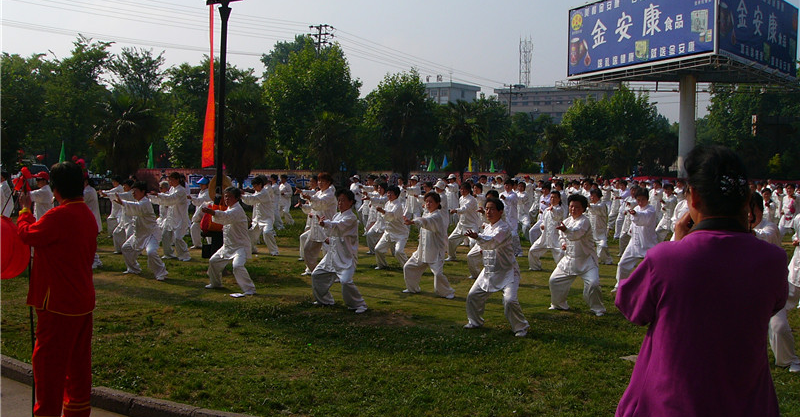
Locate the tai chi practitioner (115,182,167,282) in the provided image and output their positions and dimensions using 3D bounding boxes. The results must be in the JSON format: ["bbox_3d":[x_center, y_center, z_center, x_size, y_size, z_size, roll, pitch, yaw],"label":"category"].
[{"bbox_3d":[-3.623,0.302,11.700,0.740,1.370,0.600,0,2,-22],"label":"tai chi practitioner"}]

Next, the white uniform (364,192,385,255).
[{"bbox_3d":[-0.428,0.266,15.800,0.650,1.216,0.620,-1,3,-38],"label":"white uniform"}]

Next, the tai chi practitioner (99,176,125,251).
[{"bbox_3d":[-6.202,-0.022,18.000,0.680,1.385,0.620,-1,3,-38],"label":"tai chi practitioner"}]

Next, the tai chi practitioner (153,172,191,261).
[{"bbox_3d":[-4.114,0.140,14.971,0.750,1.595,0.750,-1,3,-35],"label":"tai chi practitioner"}]

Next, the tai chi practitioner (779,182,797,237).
[{"bbox_3d":[10.159,0.026,21.800,0.600,1.442,0.600,-1,3,-38],"label":"tai chi practitioner"}]

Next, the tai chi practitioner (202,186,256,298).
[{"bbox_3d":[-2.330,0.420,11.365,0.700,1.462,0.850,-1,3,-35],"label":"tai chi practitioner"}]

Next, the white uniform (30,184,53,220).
[{"bbox_3d":[-6.122,0.238,14.200,0.520,1.270,0.500,0,2,-12],"label":"white uniform"}]

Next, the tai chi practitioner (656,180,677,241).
[{"bbox_3d":[5.545,0.201,17.300,0.580,1.400,0.550,0,2,-28],"label":"tai chi practitioner"}]

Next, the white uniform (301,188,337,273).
[{"bbox_3d":[-1.188,0.308,12.125,0.550,1.286,0.620,-2,4,-40],"label":"white uniform"}]

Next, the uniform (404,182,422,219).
[{"bbox_3d":[0.369,-0.148,23.575,0.600,1.149,0.550,0,3,-25],"label":"uniform"}]

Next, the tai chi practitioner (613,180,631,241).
[{"bbox_3d":[5.101,0.047,18.976,0.680,1.371,0.570,0,3,-25],"label":"tai chi practitioner"}]

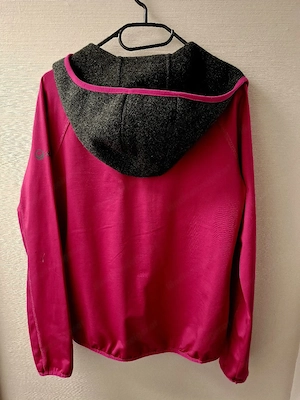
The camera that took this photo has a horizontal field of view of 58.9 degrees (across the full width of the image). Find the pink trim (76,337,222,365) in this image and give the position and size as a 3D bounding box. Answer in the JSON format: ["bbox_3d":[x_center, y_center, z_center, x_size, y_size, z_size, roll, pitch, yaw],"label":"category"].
[{"bbox_3d":[-0.008,0.341,0.602,0.345,0.050,0.055,0,8,0],"label":"pink trim"}]

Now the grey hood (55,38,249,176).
[{"bbox_3d":[-0.003,-0.188,0.548,0.385,0.265,0.125,0,8,0],"label":"grey hood"}]

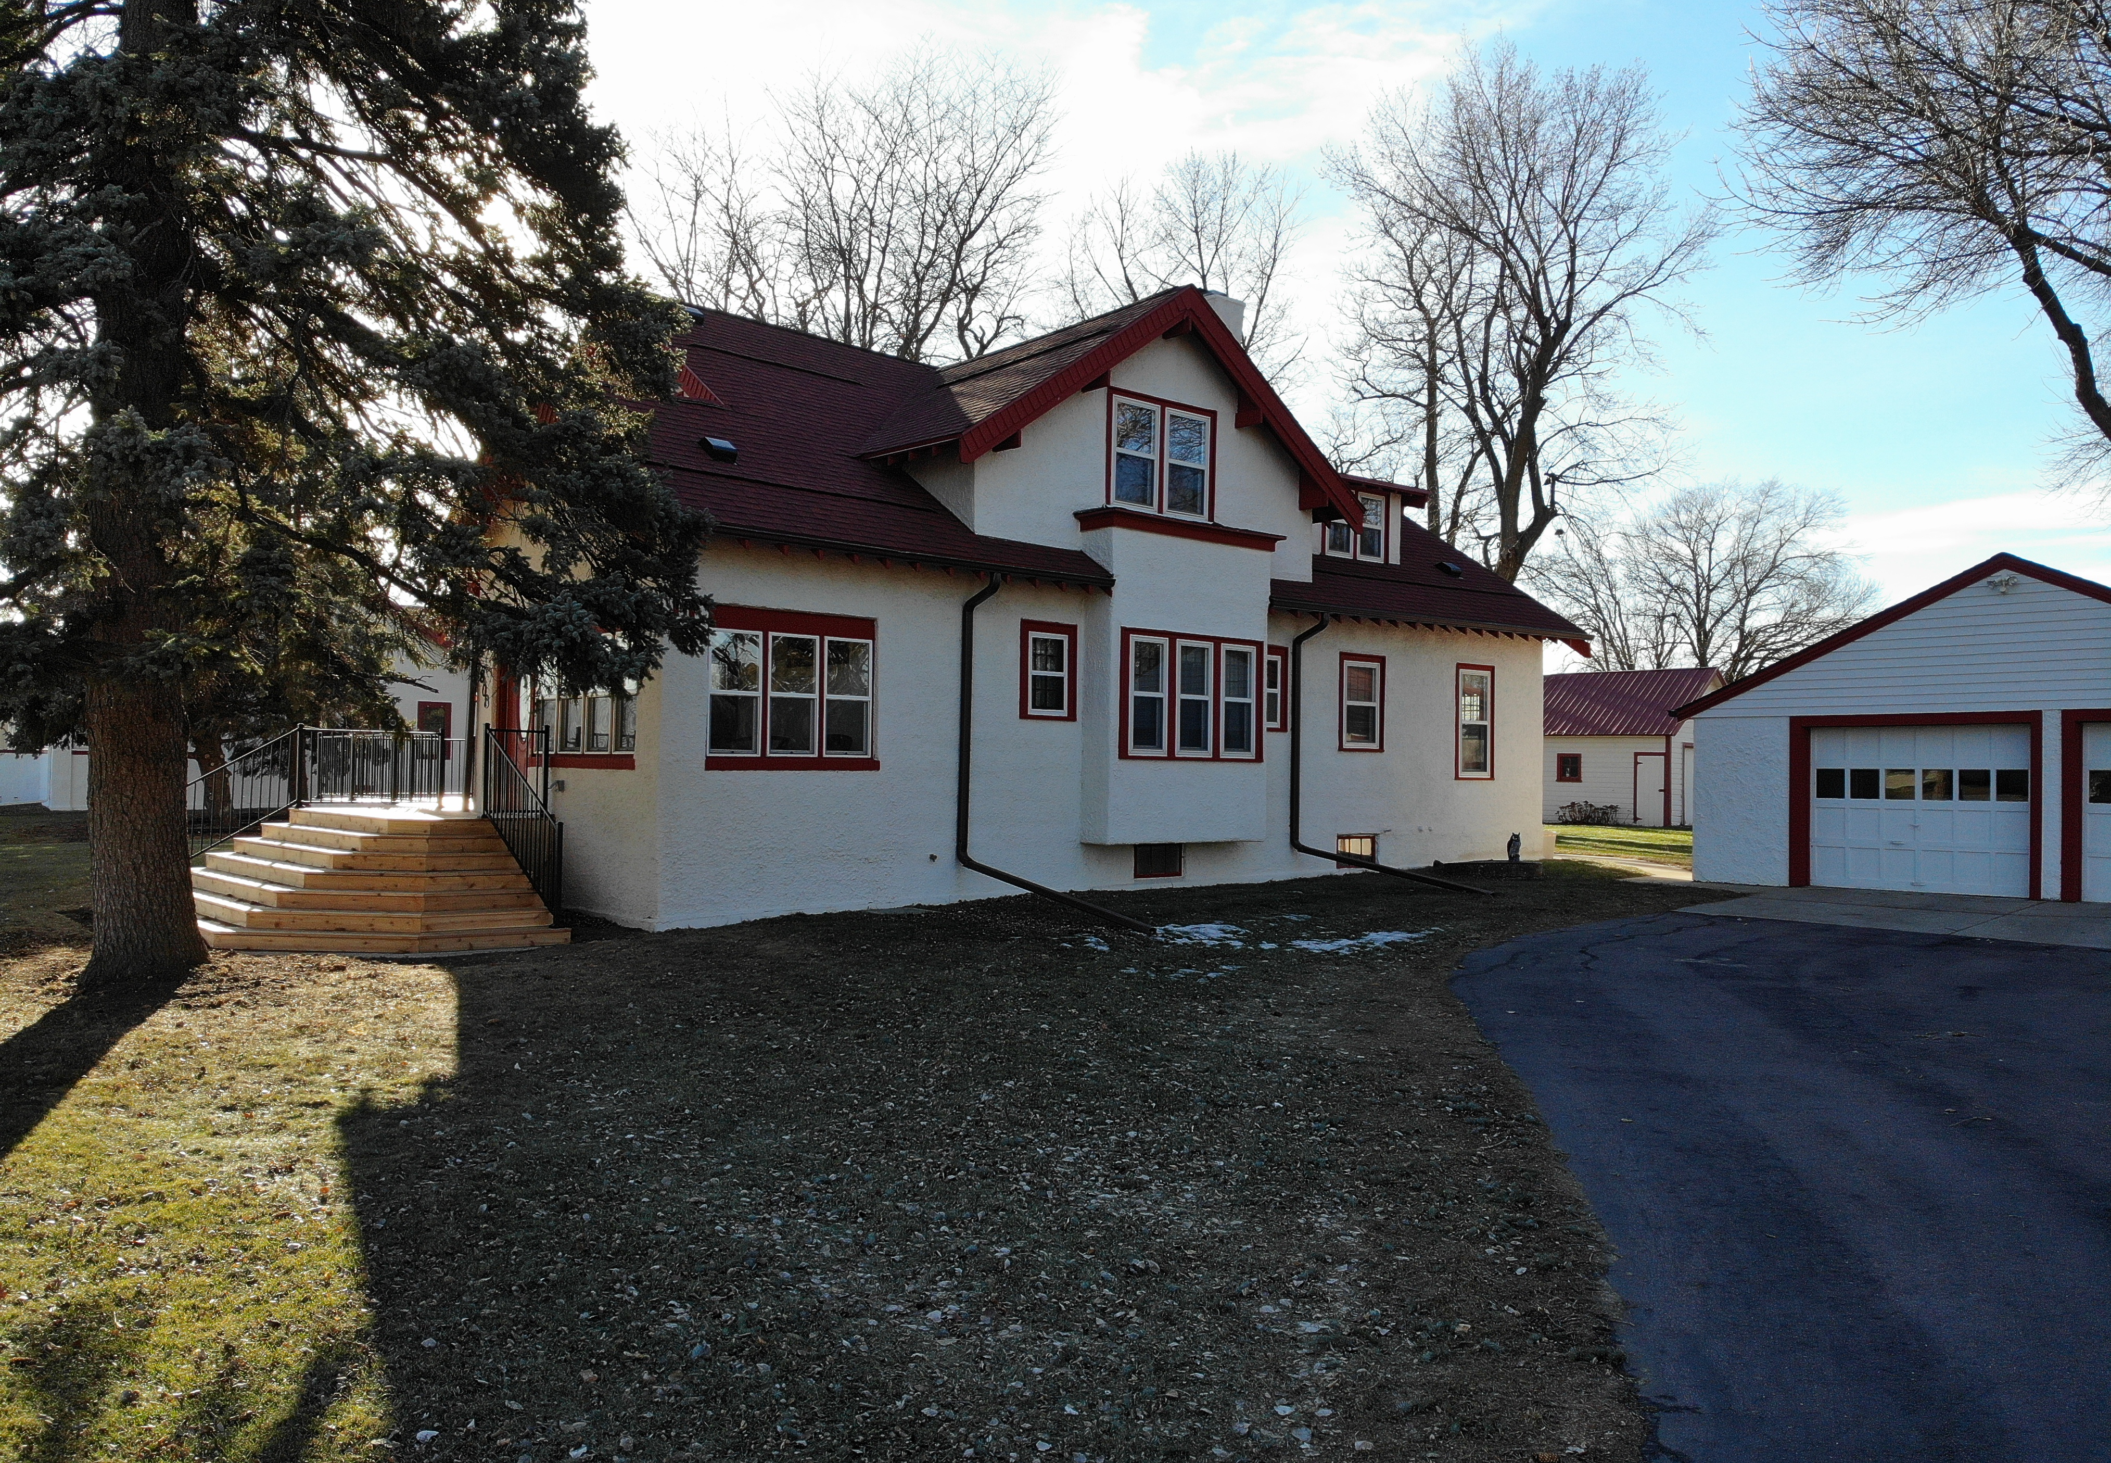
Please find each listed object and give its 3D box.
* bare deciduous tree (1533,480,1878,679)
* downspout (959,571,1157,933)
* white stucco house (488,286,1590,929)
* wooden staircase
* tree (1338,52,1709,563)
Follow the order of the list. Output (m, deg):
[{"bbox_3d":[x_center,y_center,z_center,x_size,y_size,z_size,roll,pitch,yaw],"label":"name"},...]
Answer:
[{"bbox_3d":[28.331,-3.674,63.791,15.077,14.740,15.077,0,-2,24],"label":"bare deciduous tree"},{"bbox_3d":[-0.021,0.110,15.163,0.110,3.675,3.185,2,-2,-40],"label":"downspout"},{"bbox_3d":[-1.080,-1.917,22.752,16.485,8.295,11.130,2,-2,-40],"label":"white stucco house"},{"bbox_3d":[-7.243,1.435,15.074,2.940,1.155,5.390,2,-2,-40],"label":"wooden staircase"},{"bbox_3d":[11.733,-7.401,36.715,9.675,20.081,9.675,0,-2,18],"label":"tree"}]

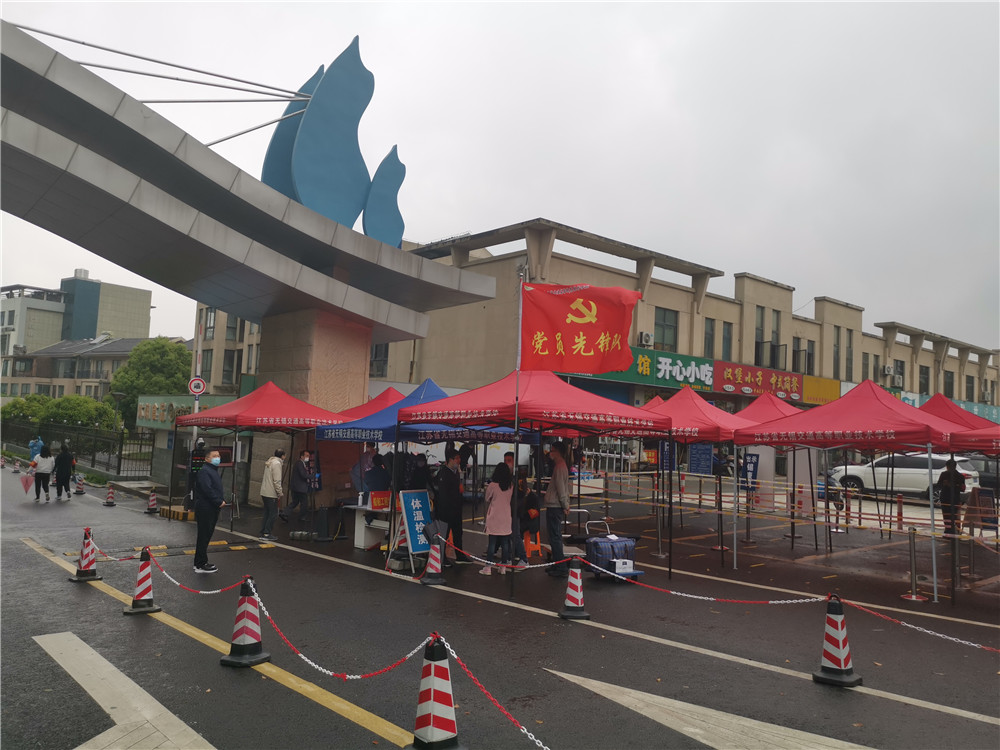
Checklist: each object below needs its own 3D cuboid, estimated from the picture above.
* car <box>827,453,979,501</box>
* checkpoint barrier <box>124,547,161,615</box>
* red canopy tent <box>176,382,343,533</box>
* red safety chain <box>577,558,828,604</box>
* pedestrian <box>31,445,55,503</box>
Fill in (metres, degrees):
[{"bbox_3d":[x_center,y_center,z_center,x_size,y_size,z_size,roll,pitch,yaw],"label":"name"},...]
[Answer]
[{"bbox_3d":[14.263,3.645,27.614,4.563,1.683,1.859,-4,-7,44],"label":"car"},{"bbox_3d":[-3.894,2.234,8.551,0.370,0.690,0.370,4,-6,-30],"label":"checkpoint barrier"},{"bbox_3d":[-5.460,1.755,18.109,3.000,3.250,3.000,-3,-8,44],"label":"red canopy tent"},{"bbox_3d":[1.824,2.040,7.635,0.050,0.230,2.945,5,-7,-40],"label":"red safety chain"},{"bbox_3d":[-13.461,2.905,23.073,0.520,1.630,0.350,5,-6,-35],"label":"pedestrian"}]

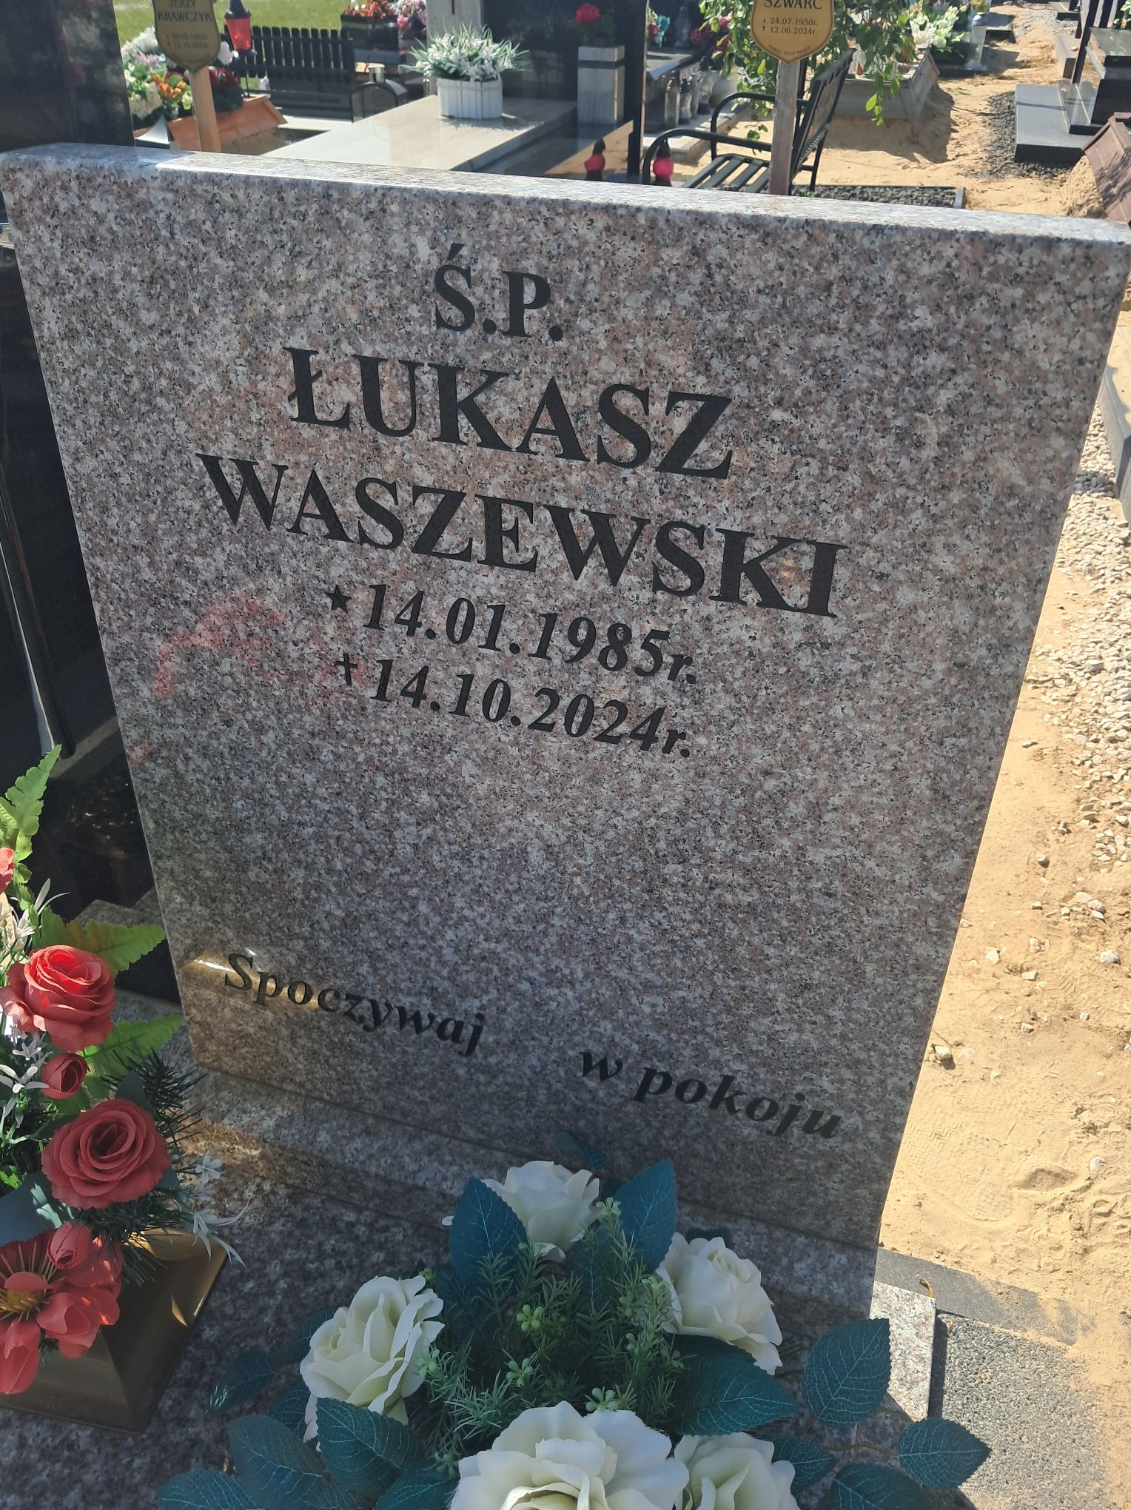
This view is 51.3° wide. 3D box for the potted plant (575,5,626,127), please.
[{"bbox_3d":[0.182,-3.441,5.870,0.205,0.500,0.190,11,37,14],"label":"potted plant"}]

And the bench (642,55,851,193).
[{"bbox_3d":[0.807,-2.557,5.116,0.669,0.811,1.190,11,37,14],"label":"bench"}]

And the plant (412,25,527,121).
[{"bbox_3d":[-0.425,-3.260,5.625,0.490,0.365,0.310,11,37,14],"label":"plant"}]

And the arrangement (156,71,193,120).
[{"bbox_3d":[-2.139,-3.643,6.500,0.200,0.210,0.180,11,37,14],"label":"arrangement"}]

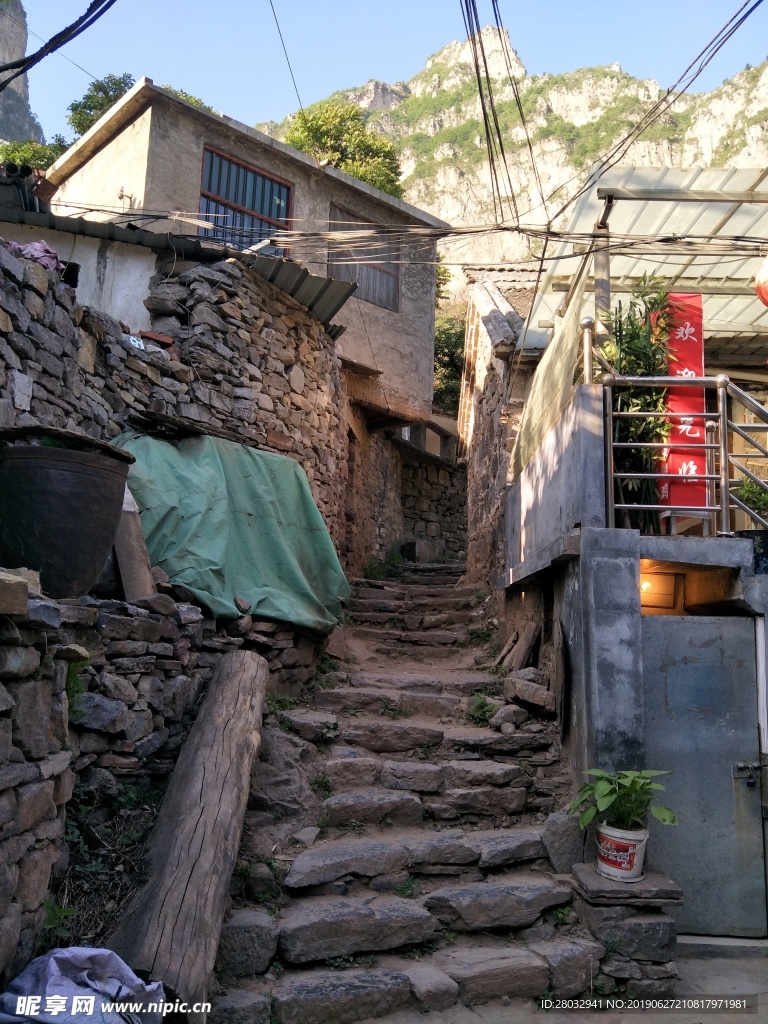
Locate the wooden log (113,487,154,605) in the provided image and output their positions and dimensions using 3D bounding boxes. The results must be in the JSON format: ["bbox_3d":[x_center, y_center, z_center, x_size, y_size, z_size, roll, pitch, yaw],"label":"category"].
[{"bbox_3d":[-1.480,0.203,4.156,0.170,0.712,0.150,-11,-9,-20],"label":"wooden log"}]

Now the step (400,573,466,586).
[{"bbox_3d":[0.564,0.790,8.269,0.760,0.150,0.360,1,-7,0],"label":"step"}]

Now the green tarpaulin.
[{"bbox_3d":[-0.957,0.169,5.087,0.570,1.387,1.949,-3,-8,35],"label":"green tarpaulin"}]

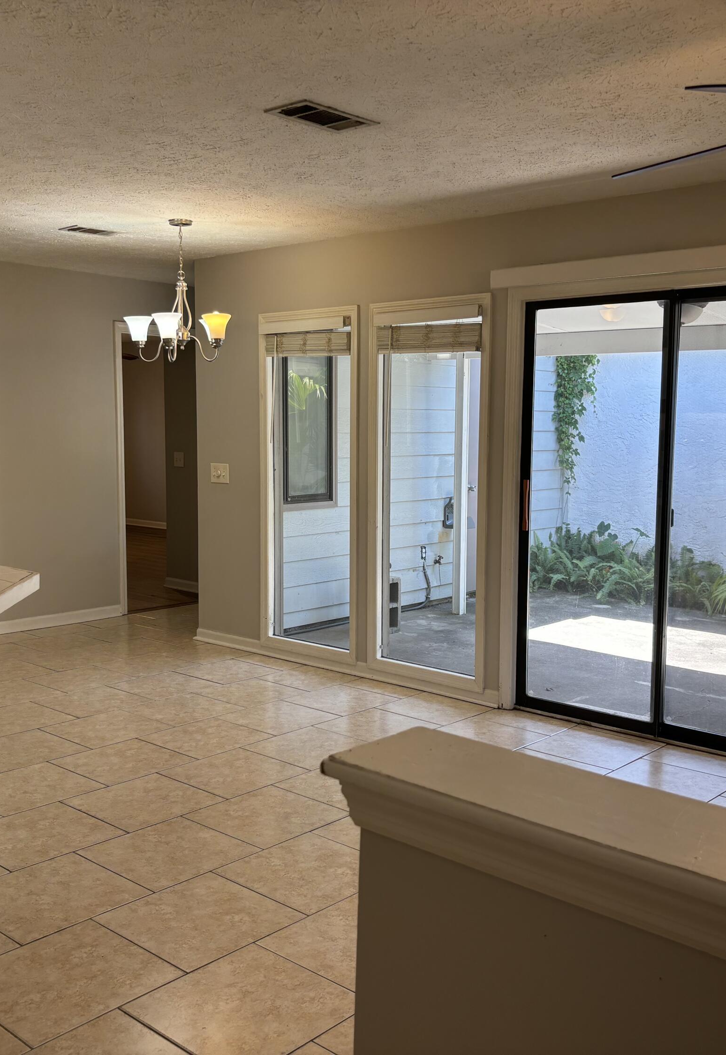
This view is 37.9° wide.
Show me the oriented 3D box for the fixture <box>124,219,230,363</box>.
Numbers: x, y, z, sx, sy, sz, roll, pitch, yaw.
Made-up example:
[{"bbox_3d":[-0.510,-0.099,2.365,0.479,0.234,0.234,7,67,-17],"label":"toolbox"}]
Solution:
[{"bbox_3d":[-0.935,-1.217,5.460,0.590,0.712,0.590,0,6,0],"label":"fixture"}]

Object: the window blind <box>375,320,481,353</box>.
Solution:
[{"bbox_3d":[0.340,-0.992,5.551,0.701,0.152,0.063,6,8,42],"label":"window blind"}]

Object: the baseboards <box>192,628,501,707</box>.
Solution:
[{"bbox_3d":[-0.204,0.787,6.184,2.425,0.086,0.030,6,8,42],"label":"baseboards"}]

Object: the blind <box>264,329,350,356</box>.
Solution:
[{"bbox_3d":[-0.326,-1.062,6.153,0.701,0.149,0.063,6,8,42],"label":"blind"}]

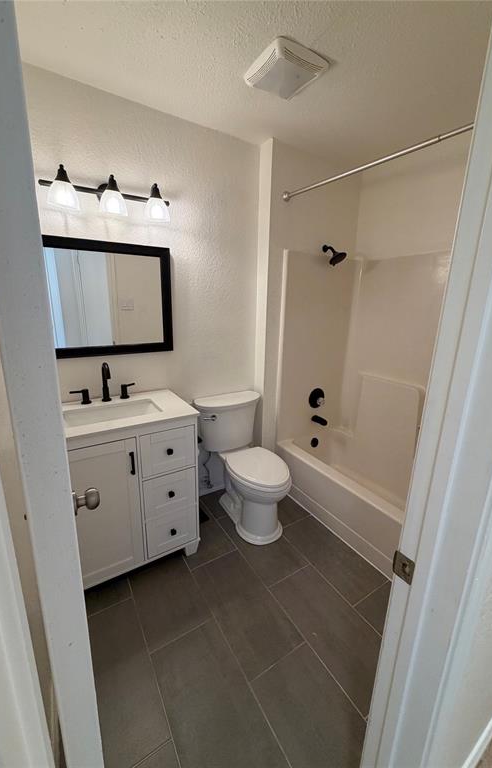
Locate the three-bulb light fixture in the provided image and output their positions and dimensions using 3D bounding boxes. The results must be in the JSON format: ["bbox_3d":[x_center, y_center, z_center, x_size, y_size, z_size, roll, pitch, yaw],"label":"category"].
[{"bbox_3d":[-0.680,-0.950,1.578,0.612,0.195,0.170,-8,17,-30],"label":"three-bulb light fixture"}]

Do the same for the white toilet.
[{"bbox_3d":[0.020,0.543,2.071,0.475,0.780,0.700,-8,17,-30],"label":"white toilet"}]

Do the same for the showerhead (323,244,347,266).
[{"bbox_3d":[0.635,-0.926,2.220,0.122,0.155,0.180,-8,17,-30],"label":"showerhead"}]

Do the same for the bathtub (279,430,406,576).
[{"bbox_3d":[0.945,0.770,2.068,0.755,0.372,1.510,-8,17,-30],"label":"bathtub"}]

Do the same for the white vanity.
[{"bbox_3d":[-0.709,0.562,1.744,0.765,0.880,0.536,-8,17,-30],"label":"white vanity"}]

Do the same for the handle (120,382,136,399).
[{"bbox_3d":[-0.694,0.042,1.831,0.092,0.083,0.052,-8,17,-30],"label":"handle"}]

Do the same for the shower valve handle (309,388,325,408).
[{"bbox_3d":[0.601,0.126,2.541,0.165,0.168,0.075,-8,17,-30],"label":"shower valve handle"}]

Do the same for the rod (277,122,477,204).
[{"bbox_3d":[0.670,-1.038,1.406,0.052,0.052,1.520,-8,18,-32],"label":"rod"}]

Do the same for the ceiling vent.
[{"bbox_3d":[0.177,-1.367,1.376,0.260,0.040,0.255,-8,17,-30],"label":"ceiling vent"}]

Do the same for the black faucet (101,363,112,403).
[{"bbox_3d":[-0.764,-0.002,1.703,0.052,0.232,0.160,-8,17,-30],"label":"black faucet"}]

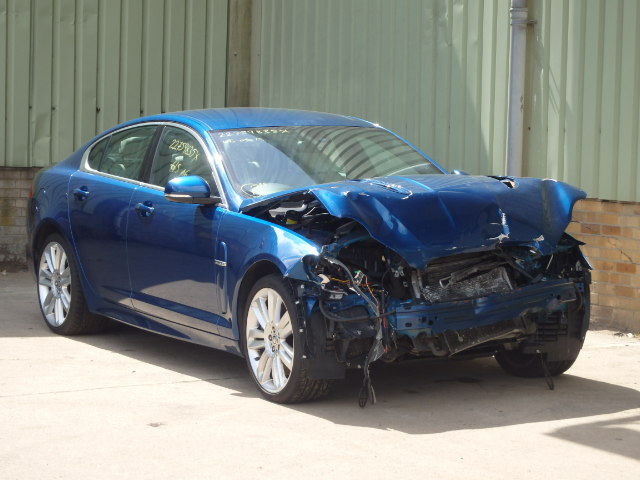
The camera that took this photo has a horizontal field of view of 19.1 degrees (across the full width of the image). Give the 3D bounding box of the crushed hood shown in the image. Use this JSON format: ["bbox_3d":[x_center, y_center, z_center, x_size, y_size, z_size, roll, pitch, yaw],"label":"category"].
[{"bbox_3d":[0.511,-0.136,10.137,1.520,0.430,1.250,-3,6,-29],"label":"crushed hood"}]

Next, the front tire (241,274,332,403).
[{"bbox_3d":[-0.151,0.506,9.790,0.260,0.686,0.686,-3,6,-27],"label":"front tire"}]

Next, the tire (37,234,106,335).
[{"bbox_3d":[-1.590,0.280,12.309,0.286,0.680,0.680,-3,6,-29],"label":"tire"}]

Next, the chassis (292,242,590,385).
[{"bbox_3d":[0.709,0.355,9.816,1.660,0.570,0.580,-3,6,-29],"label":"chassis"}]

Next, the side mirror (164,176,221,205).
[{"bbox_3d":[-0.697,-0.272,10.385,0.245,0.160,0.210,-3,6,-29],"label":"side mirror"}]

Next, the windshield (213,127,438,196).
[{"bbox_3d":[0.088,-0.429,10.856,1.380,0.150,0.902,-3,38,-29],"label":"windshield"}]

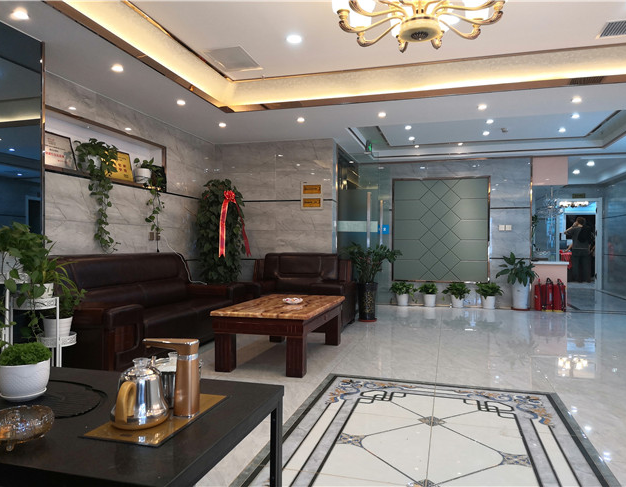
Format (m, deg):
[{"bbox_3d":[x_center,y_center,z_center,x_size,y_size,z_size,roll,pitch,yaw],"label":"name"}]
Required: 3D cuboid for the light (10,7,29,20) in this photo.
[{"bbox_3d":[-1.808,-1.424,3.005,0.100,0.030,0.100,0,0,16],"label":"light"}]

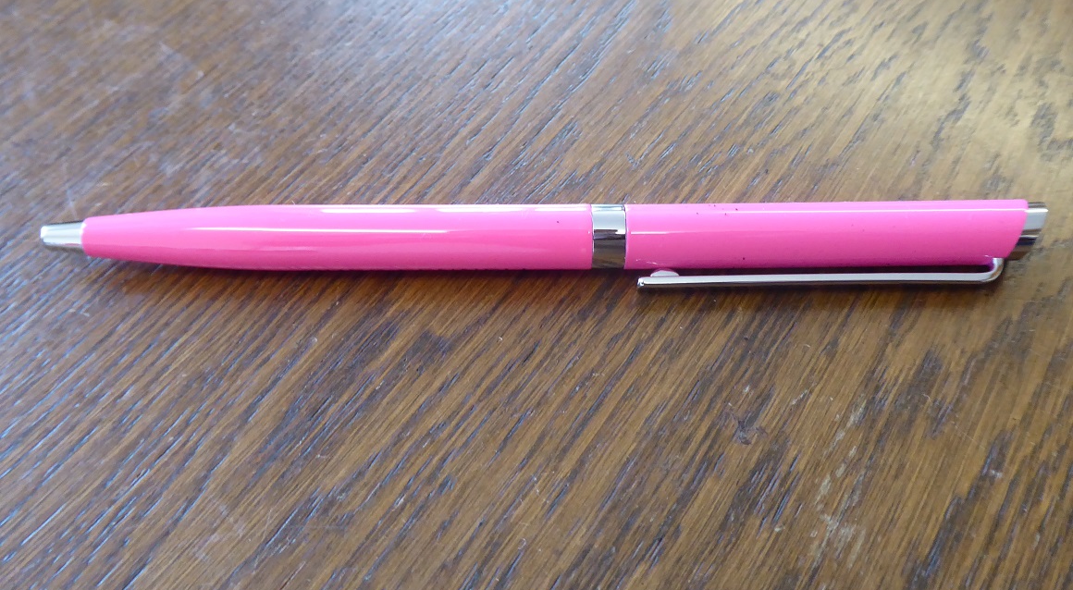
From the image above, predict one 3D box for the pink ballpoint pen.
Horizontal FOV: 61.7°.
[{"bbox_3d":[0.001,-0.007,0.122,0.138,0.009,0.011,0,56,0],"label":"pink ballpoint pen"}]

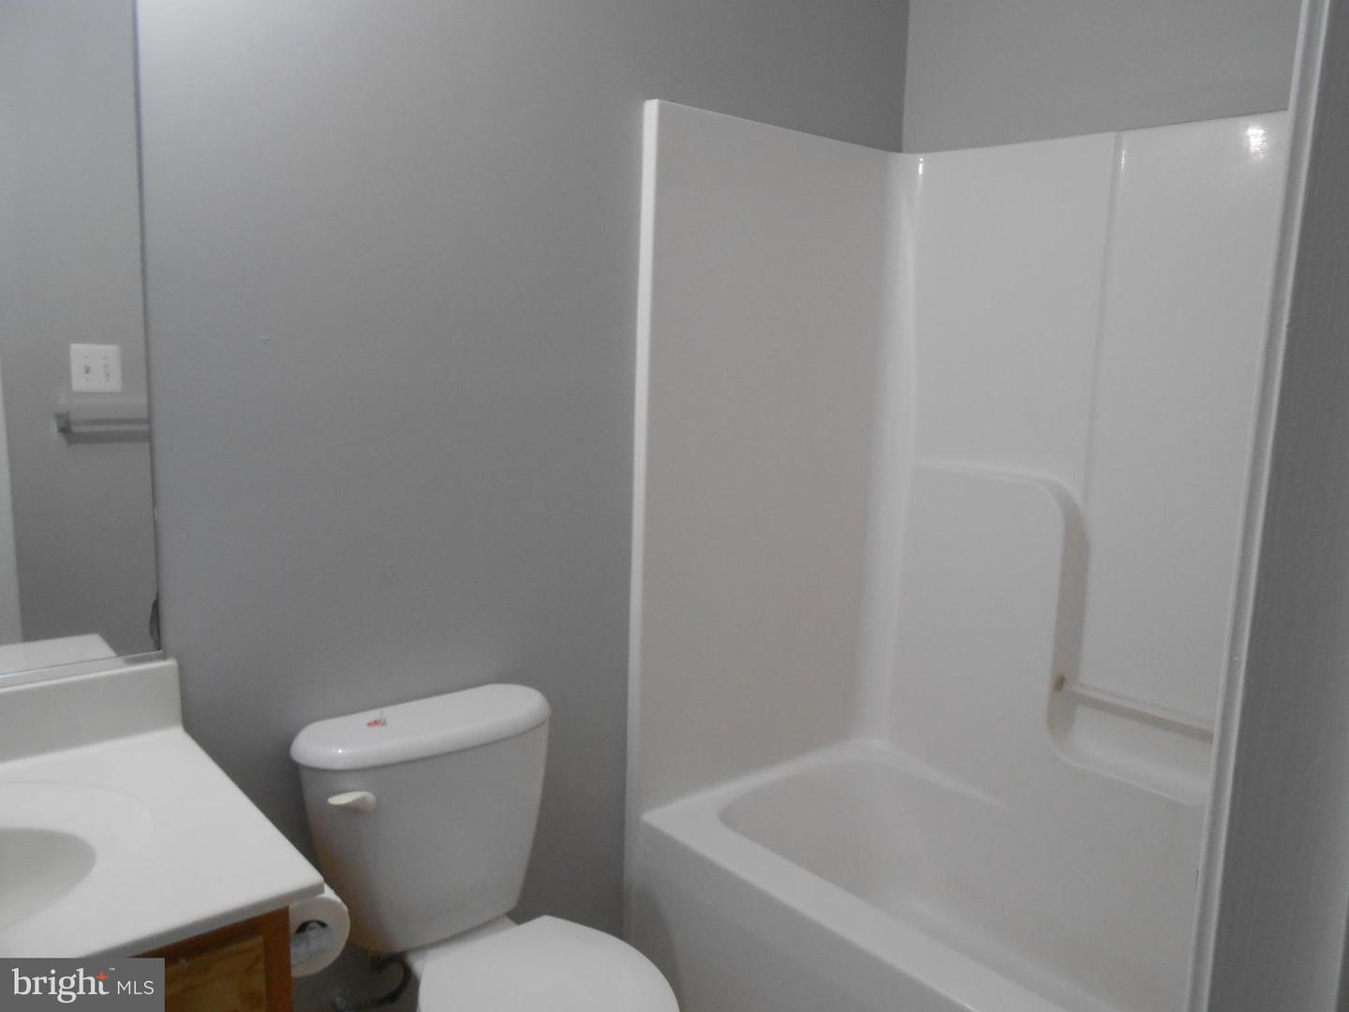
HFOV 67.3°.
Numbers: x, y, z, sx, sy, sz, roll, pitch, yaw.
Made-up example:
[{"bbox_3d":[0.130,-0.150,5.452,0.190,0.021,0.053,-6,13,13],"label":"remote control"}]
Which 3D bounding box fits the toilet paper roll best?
[{"bbox_3d":[-0.492,0.539,1.321,0.104,0.104,0.104,-6,11,-40],"label":"toilet paper roll"}]

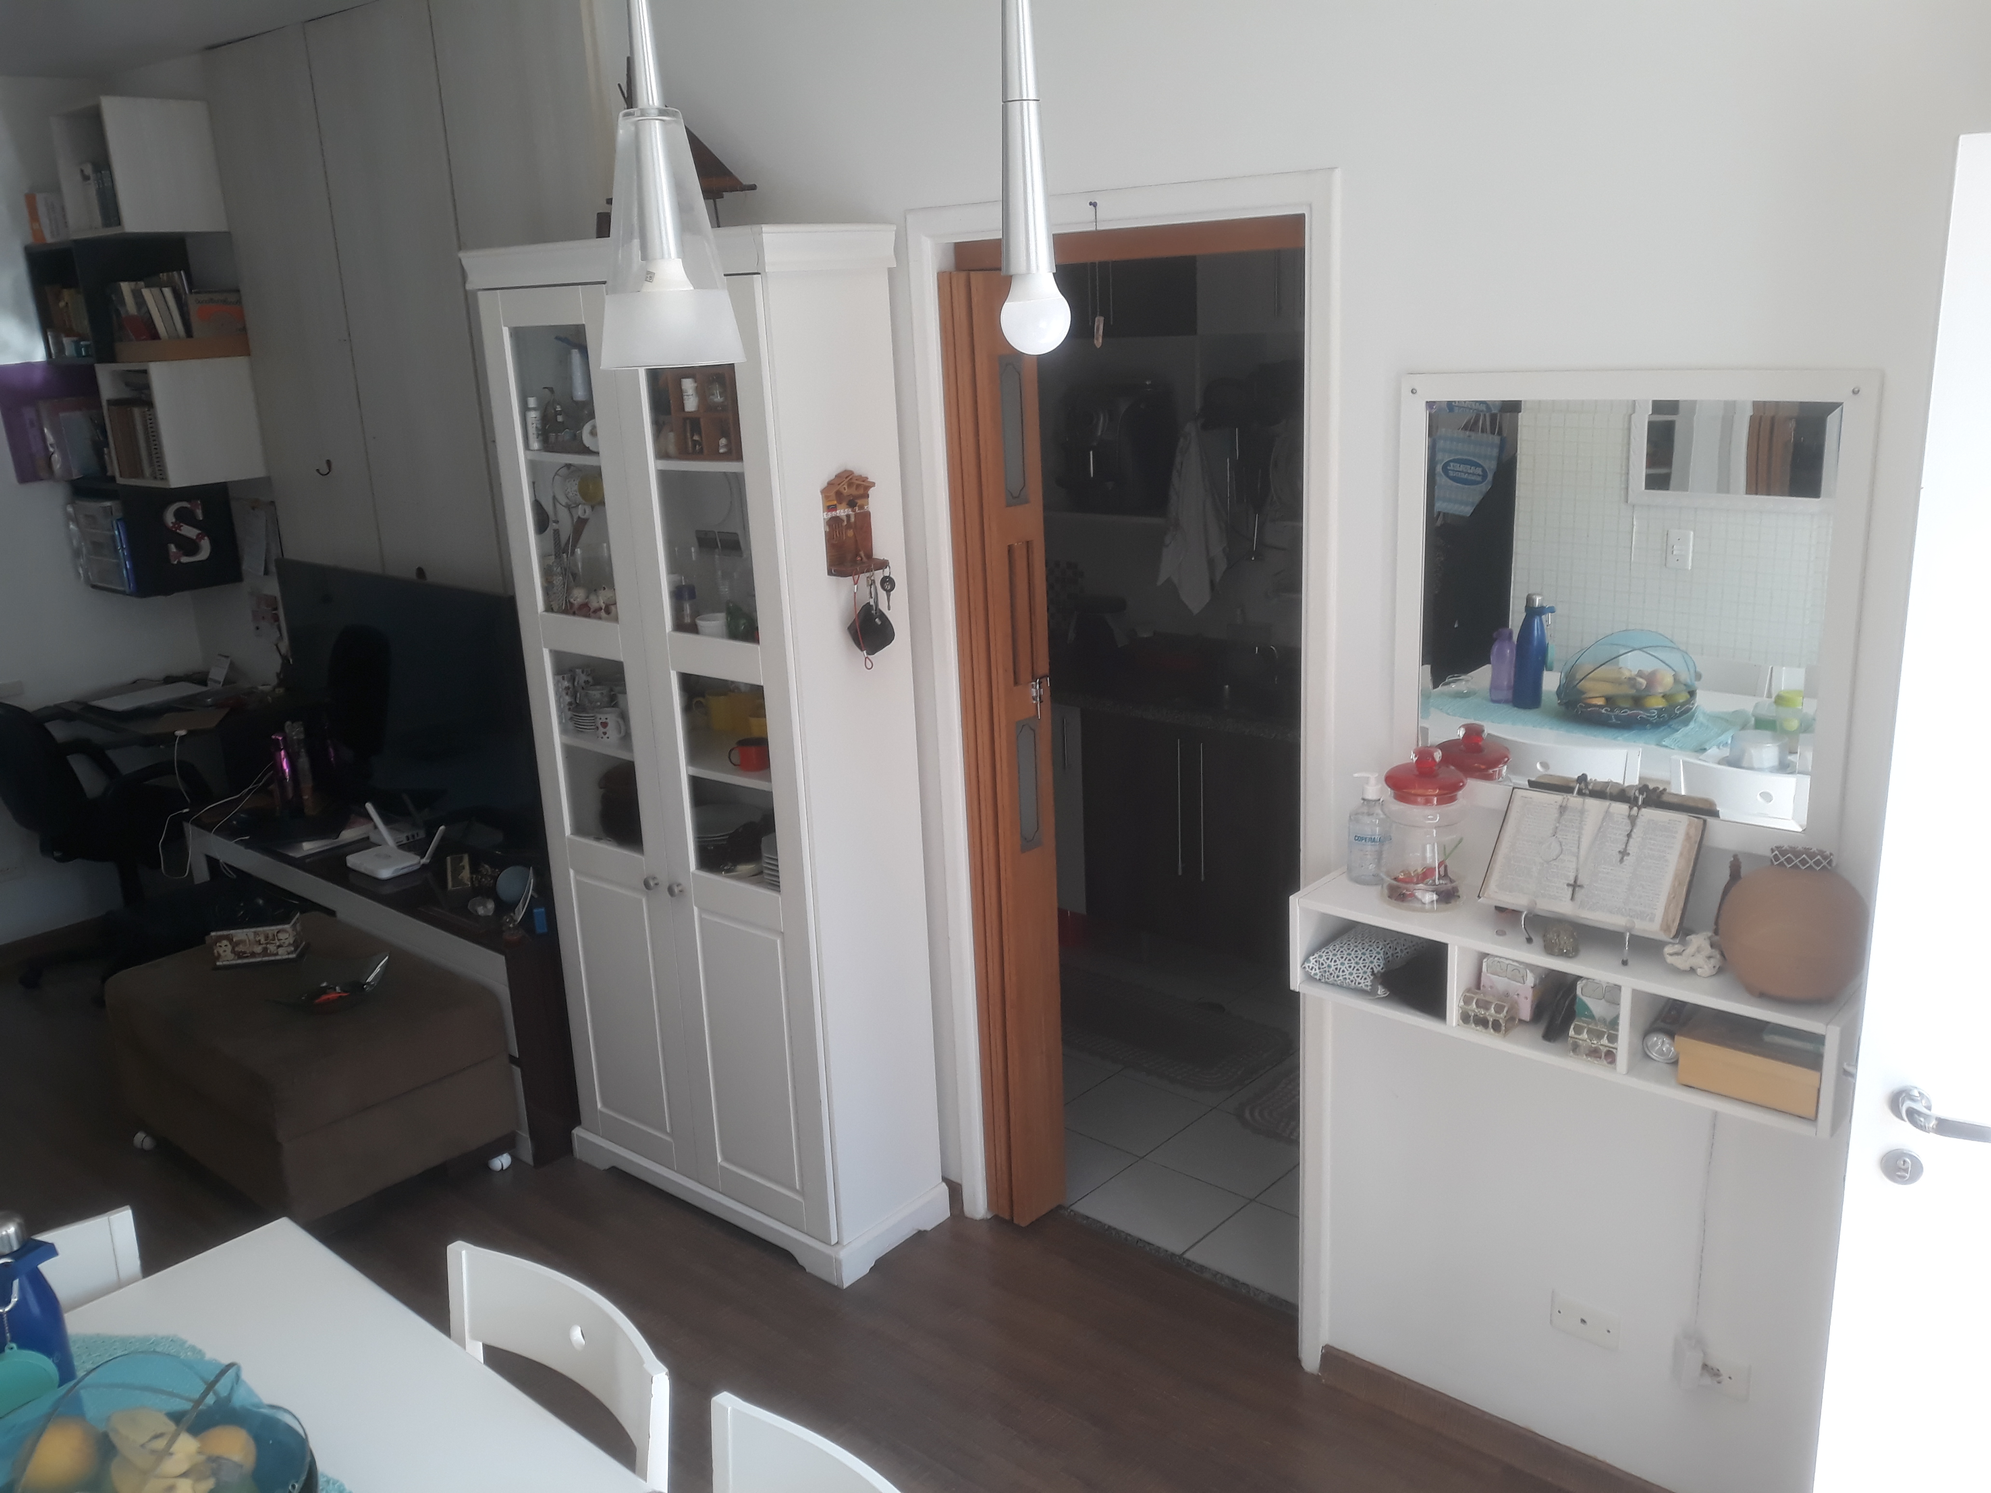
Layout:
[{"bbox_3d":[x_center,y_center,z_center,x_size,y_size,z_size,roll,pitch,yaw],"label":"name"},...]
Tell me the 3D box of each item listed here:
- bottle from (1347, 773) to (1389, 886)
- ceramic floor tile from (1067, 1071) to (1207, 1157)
[{"bbox_3d":[0.619,0.131,2.547,0.074,0.183,0.072,-1,16,4],"label":"bottle"},{"bbox_3d":[0.341,0.943,3.963,0.308,0.010,0.319,10,20,39],"label":"ceramic floor tile"}]

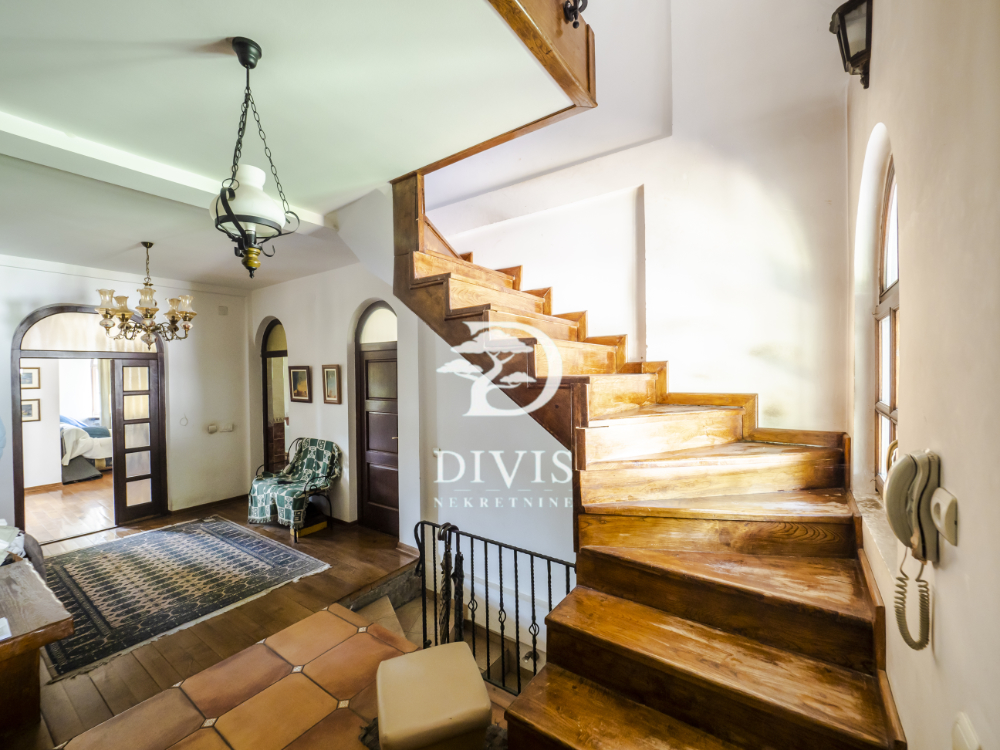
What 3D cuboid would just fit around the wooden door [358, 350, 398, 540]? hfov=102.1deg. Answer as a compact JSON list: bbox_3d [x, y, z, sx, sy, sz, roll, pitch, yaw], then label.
[{"bbox_3d":[-1.215,0.704,4.248,0.770,2.000,0.060,0,1,35],"label":"wooden door"}]

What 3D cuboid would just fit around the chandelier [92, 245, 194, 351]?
[{"bbox_3d":[-3.088,-0.687,3.560,0.670,0.945,0.670,0,1,35],"label":"chandelier"}]

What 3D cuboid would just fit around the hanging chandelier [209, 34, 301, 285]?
[{"bbox_3d":[-0.945,-0.799,1.520,0.310,0.875,0.310,0,1,35],"label":"hanging chandelier"}]

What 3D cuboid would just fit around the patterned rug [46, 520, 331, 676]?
[{"bbox_3d":[-3.001,1.723,3.606,2.360,0.012,1.690,0,1,35],"label":"patterned rug"}]

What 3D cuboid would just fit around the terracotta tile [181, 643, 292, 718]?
[{"bbox_3d":[-1.481,1.738,2.322,0.425,0.012,0.430,0,1,35],"label":"terracotta tile"}]

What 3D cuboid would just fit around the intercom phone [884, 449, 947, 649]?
[{"bbox_3d":[0.865,0.365,0.860,0.078,0.420,0.095,0,1,35],"label":"intercom phone"}]

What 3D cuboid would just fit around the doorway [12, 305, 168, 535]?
[{"bbox_3d":[-4.522,0.490,4.537,0.160,2.480,1.220,0,1,35],"label":"doorway"}]

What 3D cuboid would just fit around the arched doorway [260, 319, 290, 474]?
[{"bbox_3d":[-2.929,0.478,5.426,0.860,2.450,0.160,0,1,35],"label":"arched doorway"}]

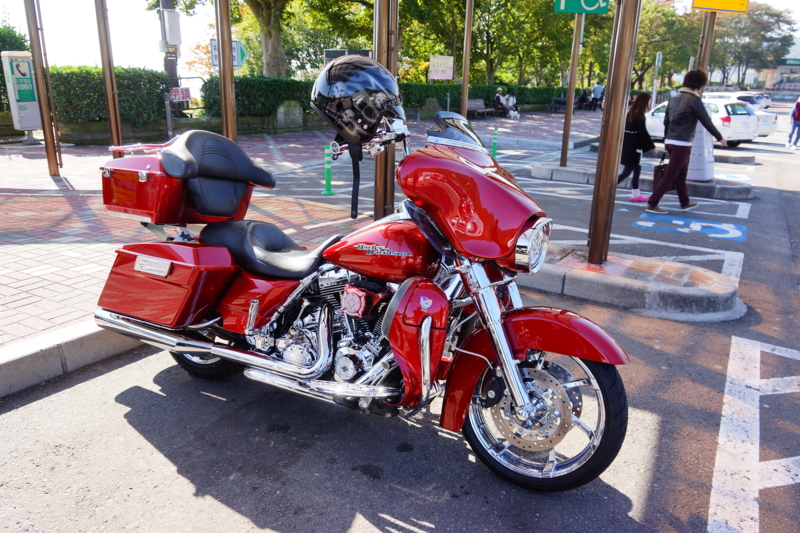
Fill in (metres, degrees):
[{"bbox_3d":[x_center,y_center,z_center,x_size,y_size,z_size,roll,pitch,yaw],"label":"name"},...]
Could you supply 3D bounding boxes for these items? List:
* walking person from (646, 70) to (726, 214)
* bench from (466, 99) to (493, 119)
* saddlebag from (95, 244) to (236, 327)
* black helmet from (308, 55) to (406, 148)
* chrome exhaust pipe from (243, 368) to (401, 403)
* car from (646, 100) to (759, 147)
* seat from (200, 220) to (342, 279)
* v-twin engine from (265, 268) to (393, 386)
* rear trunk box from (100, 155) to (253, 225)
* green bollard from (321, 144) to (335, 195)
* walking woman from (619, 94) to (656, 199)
[{"bbox_3d":[3.715,-1.601,7.724,0.800,1.750,0.520,-5,18,-21],"label":"walking person"},{"bbox_3d":[3.380,-6.696,25.500,0.600,0.800,1.500,13,21,33],"label":"bench"},{"bbox_3d":[-1.007,0.071,2.632,0.630,0.315,0.230,10,8,26],"label":"saddlebag"},{"bbox_3d":[-0.143,-0.570,2.060,0.300,0.260,0.250,16,17,-4],"label":"black helmet"},{"bbox_3d":[-0.343,0.455,2.378,0.670,0.110,0.130,10,8,26],"label":"chrome exhaust pipe"},{"bbox_3d":[10.050,-5.040,20.900,1.700,1.480,4.400,-5,18,-21],"label":"car"},{"bbox_3d":[-0.581,-0.088,2.749,0.710,0.230,0.360,10,8,26],"label":"seat"},{"bbox_3d":[-0.279,0.217,2.594,0.520,0.460,0.400,10,8,26],"label":"v-twin engine"},{"bbox_3d":[-1.093,-0.383,2.988,0.460,0.310,0.560,10,8,26],"label":"rear trunk box"},{"bbox_3d":[-0.993,-1.319,8.190,0.200,0.650,0.200,2,17,0],"label":"green bollard"},{"bbox_3d":[3.333,-1.675,8.405,0.580,1.490,0.450,-3,18,-14],"label":"walking woman"}]

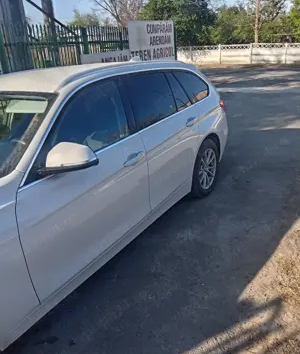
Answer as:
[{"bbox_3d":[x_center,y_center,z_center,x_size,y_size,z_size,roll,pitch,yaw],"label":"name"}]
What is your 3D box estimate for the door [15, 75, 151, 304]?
[{"bbox_3d":[-0.403,-0.033,1.920,0.275,1.070,1.180,10,24,30],"label":"door"}]

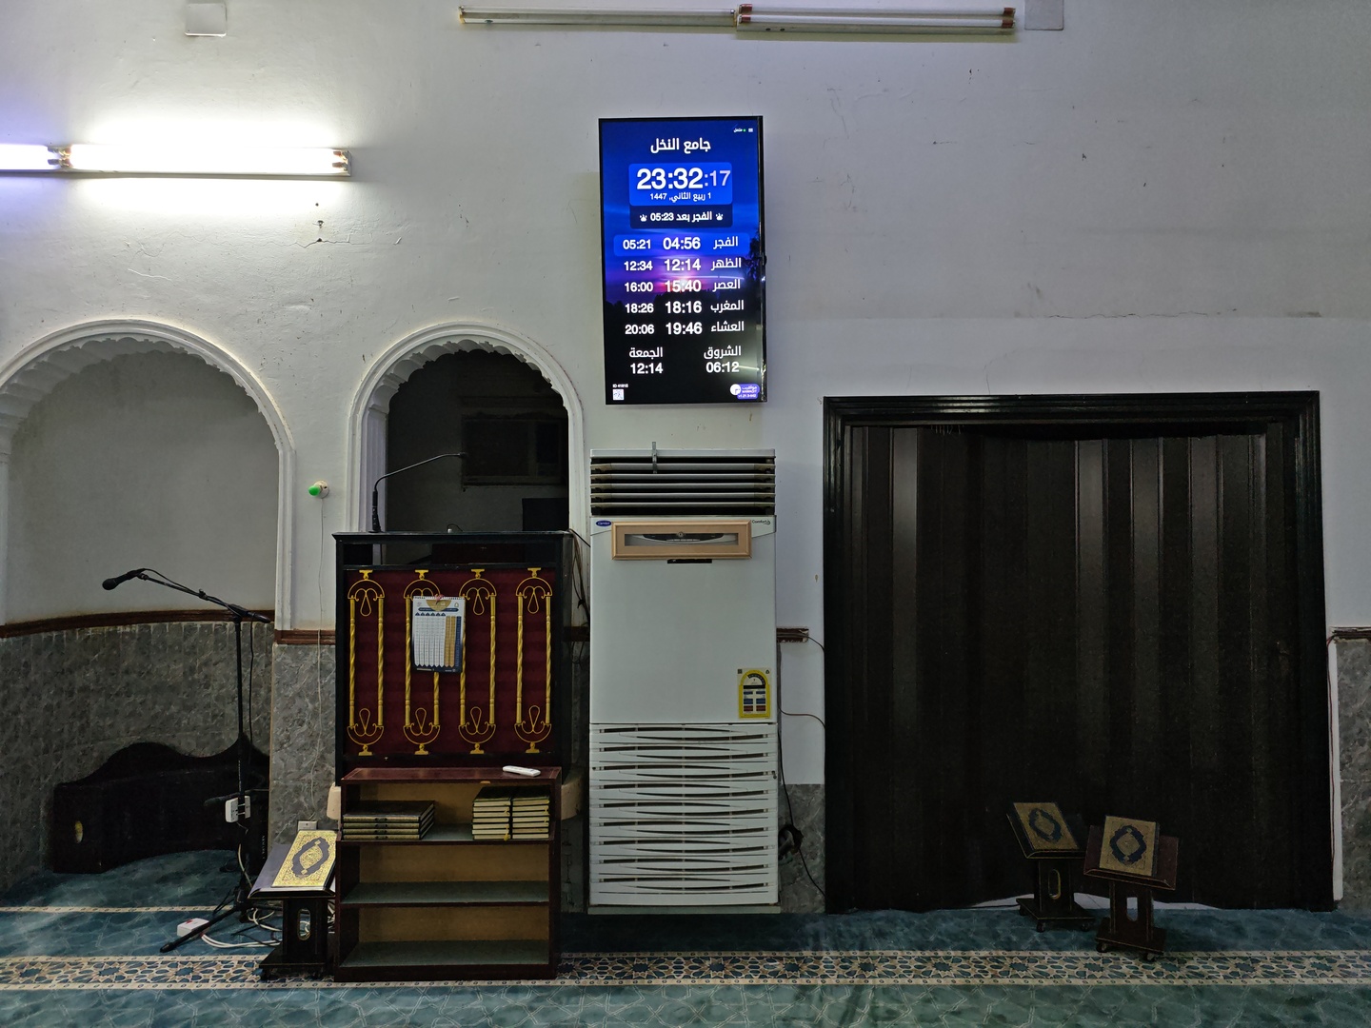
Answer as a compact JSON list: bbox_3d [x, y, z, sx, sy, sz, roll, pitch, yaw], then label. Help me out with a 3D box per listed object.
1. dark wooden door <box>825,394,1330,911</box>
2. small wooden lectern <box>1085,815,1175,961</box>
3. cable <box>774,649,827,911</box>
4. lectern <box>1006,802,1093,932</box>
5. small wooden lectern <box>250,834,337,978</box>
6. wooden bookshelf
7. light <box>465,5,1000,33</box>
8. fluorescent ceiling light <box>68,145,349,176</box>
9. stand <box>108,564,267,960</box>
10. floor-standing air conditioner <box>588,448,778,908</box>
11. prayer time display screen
[{"bbox_3d":[1.685,0.592,3.961,2.150,2.215,0.120,0,-2,0],"label":"dark wooden door"},{"bbox_3d":[1.727,1.453,3.532,0.310,0.470,0.230,-1,-2,30],"label":"small wooden lectern"},{"bbox_3d":[0.492,1.101,3.887,0.220,1.100,0.060,0,-2,0],"label":"cable"},{"bbox_3d":[1.545,1.467,3.804,0.310,0.465,0.230,0,-2,-2],"label":"lectern"},{"bbox_3d":[-1.423,1.458,3.409,0.320,0.475,0.225,0,-2,0],"label":"small wooden lectern"},{"bbox_3d":[-0.875,1.338,3.421,0.795,0.710,0.225,0,-2,-1],"label":"wooden bookshelf"},{"bbox_3d":[0.229,-2.175,3.997,2.440,0.088,0.075,0,-2,0],"label":"light"},{"bbox_3d":[-2.065,-1.516,3.928,1.220,0.100,0.080,0,-2,0],"label":"fluorescent ceiling light"},{"bbox_3d":[-2.037,0.975,3.817,0.800,1.475,0.500,0,-2,0],"label":"stand"},{"bbox_3d":[-0.009,0.702,4.067,0.800,1.955,0.360,0,-2,0],"label":"floor-standing air conditioner"},{"bbox_3d":[-0.008,-1.078,3.917,0.700,1.215,0.065,-1,3,2],"label":"prayer time display screen"}]

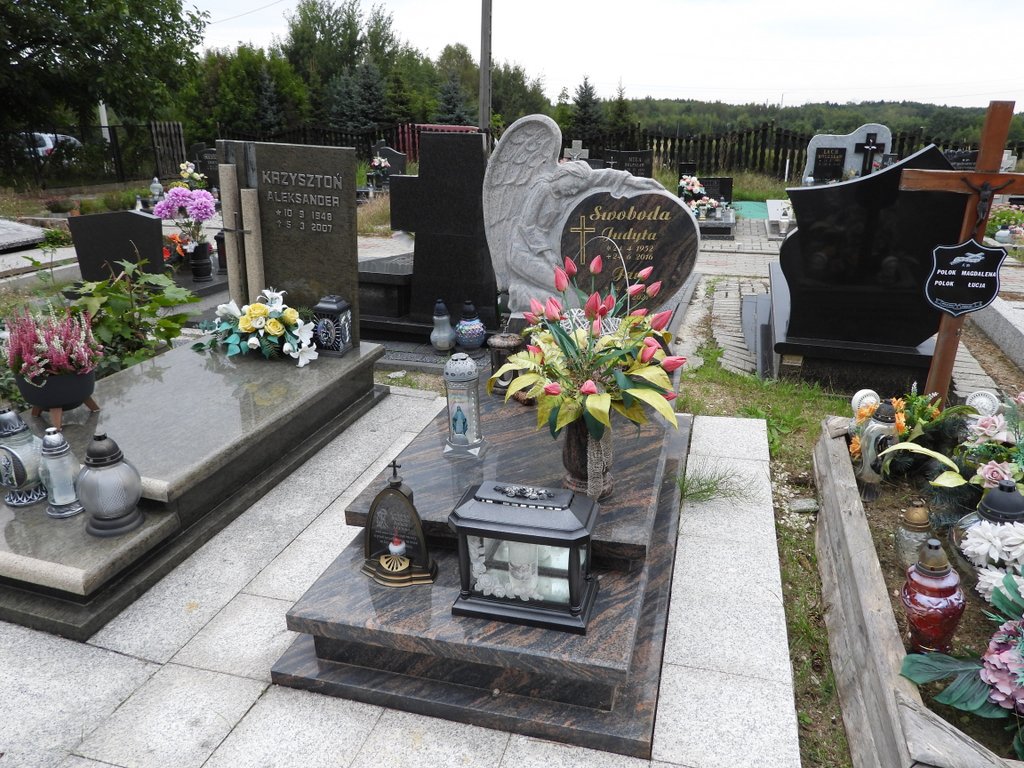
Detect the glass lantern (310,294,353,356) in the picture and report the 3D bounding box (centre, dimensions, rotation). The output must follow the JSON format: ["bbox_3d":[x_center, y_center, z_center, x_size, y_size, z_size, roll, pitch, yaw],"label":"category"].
[{"bbox_3d":[-0.866,-0.293,3.426,0.166,0.274,0.166,2,20,4],"label":"glass lantern"}]

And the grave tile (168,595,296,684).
[{"bbox_3d":[-0.692,0.692,1.925,0.305,0.039,0.305,4,21,16],"label":"grave tile"}]

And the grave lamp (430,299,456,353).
[{"bbox_3d":[-0.391,-0.327,4.032,0.149,0.313,0.149,0,20,0],"label":"grave lamp"}]

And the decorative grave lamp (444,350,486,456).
[{"bbox_3d":[-0.168,0.068,2.395,0.128,0.335,0.128,2,20,10],"label":"decorative grave lamp"}]

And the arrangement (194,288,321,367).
[{"bbox_3d":[-1.325,-0.283,3.674,0.660,0.300,0.350,6,20,14],"label":"arrangement"}]

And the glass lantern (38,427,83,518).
[{"bbox_3d":[-1.523,0.298,2.384,0.117,0.285,0.117,6,20,14],"label":"glass lantern"}]

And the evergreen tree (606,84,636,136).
[{"bbox_3d":[4.394,-10.741,28.746,1.250,2.707,1.250,0,20,0],"label":"evergreen tree"}]

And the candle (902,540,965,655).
[{"bbox_3d":[1.054,0.492,1.746,0.156,0.286,0.156,6,21,15],"label":"candle"}]

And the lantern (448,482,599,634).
[{"bbox_3d":[0.041,0.391,1.690,0.318,0.288,0.205,6,21,15],"label":"lantern"}]

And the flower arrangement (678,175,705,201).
[{"bbox_3d":[2.604,-2.851,10.300,0.380,0.360,0.340,4,20,15],"label":"flower arrangement"}]

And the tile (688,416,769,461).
[{"bbox_3d":[0.926,0.241,3.006,0.305,0.039,0.406,4,21,16],"label":"tile"}]

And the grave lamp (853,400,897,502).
[{"bbox_3d":[1.240,0.216,2.396,0.142,0.347,0.137,-3,20,-9],"label":"grave lamp"}]

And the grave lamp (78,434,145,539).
[{"bbox_3d":[-1.303,0.319,2.288,0.182,0.305,0.182,6,20,14],"label":"grave lamp"}]

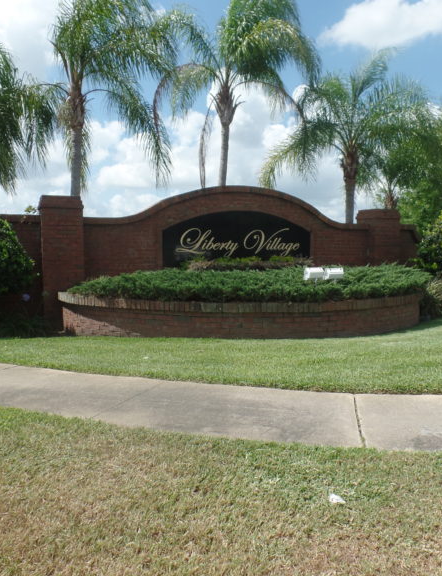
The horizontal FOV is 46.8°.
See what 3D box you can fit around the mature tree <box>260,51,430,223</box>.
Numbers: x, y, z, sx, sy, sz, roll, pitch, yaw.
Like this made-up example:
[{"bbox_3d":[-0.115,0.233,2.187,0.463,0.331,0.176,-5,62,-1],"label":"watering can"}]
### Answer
[{"bbox_3d":[3.532,-3.218,14.594,4.800,6.800,4.500,0,4,0],"label":"mature tree"}]

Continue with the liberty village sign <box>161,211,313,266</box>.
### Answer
[{"bbox_3d":[0.354,-0.936,10.038,3.030,1.120,0.100,-1,5,-16],"label":"liberty village sign"}]

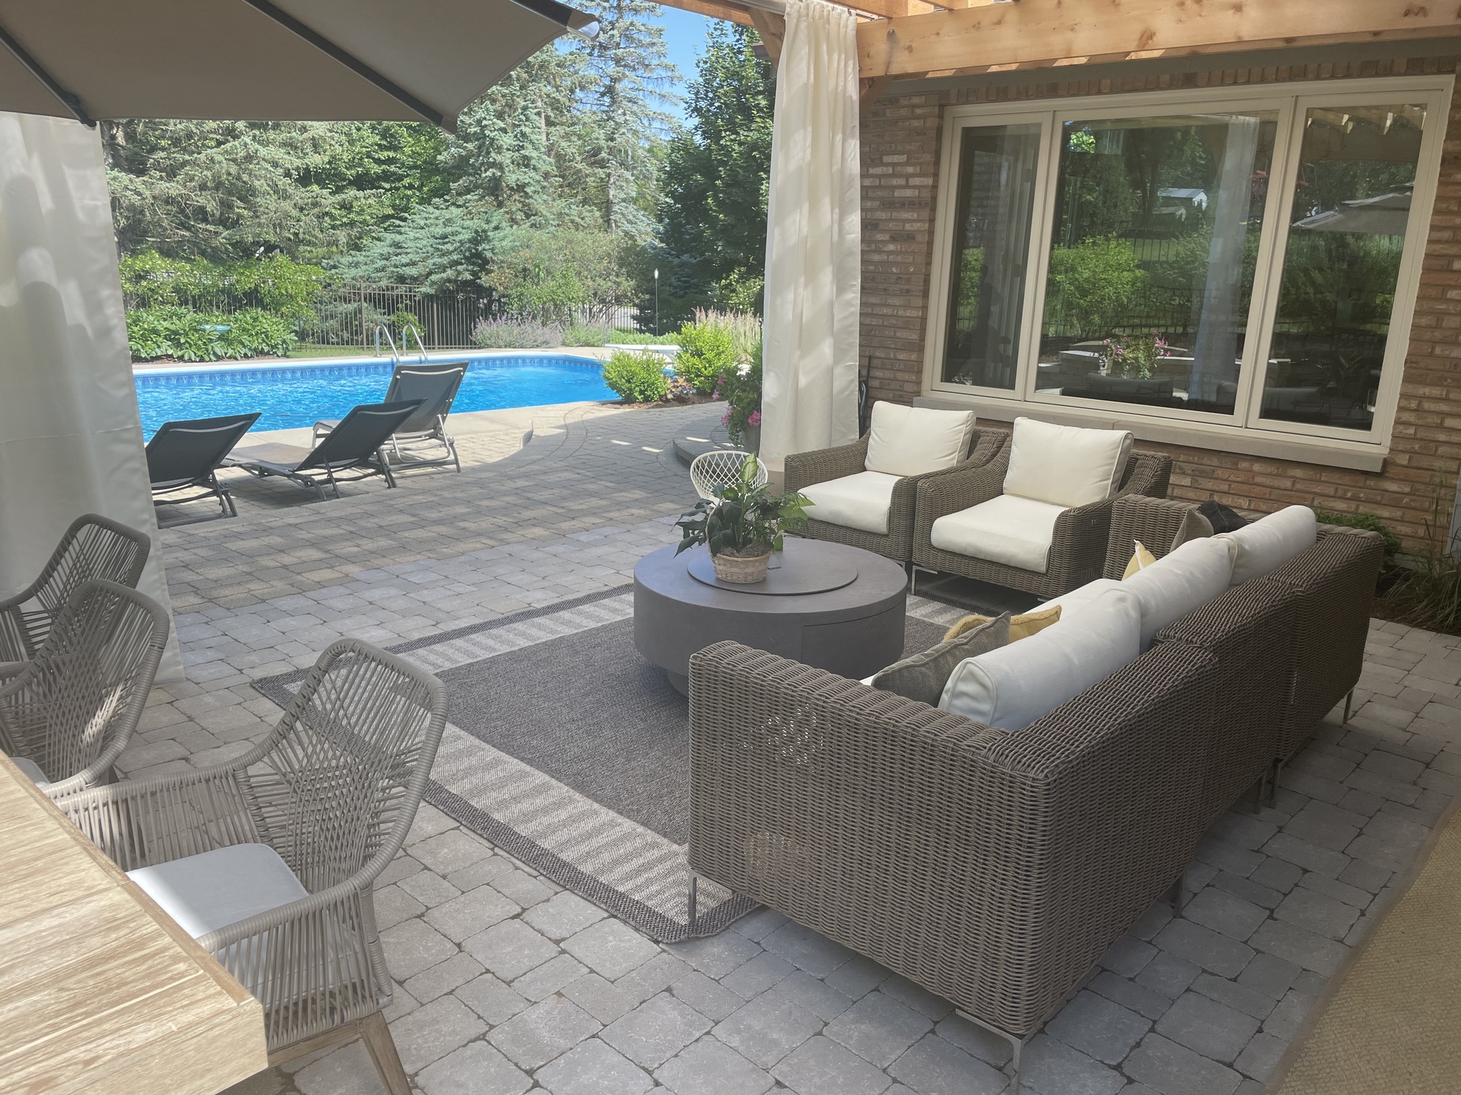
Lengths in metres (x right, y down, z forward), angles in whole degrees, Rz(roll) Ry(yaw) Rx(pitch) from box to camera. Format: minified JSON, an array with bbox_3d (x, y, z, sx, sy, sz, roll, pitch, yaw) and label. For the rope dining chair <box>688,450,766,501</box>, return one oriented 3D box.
[{"bbox_3d":[-0.017,-0.132,5.223,0.390,0.604,0.400,2,15,0],"label":"rope dining chair"}]

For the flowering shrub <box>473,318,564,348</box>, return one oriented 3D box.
[{"bbox_3d":[-3.873,-3.990,20.168,1.660,0.580,0.950,-2,16,-12],"label":"flowering shrub"}]

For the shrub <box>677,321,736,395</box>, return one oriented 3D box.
[{"bbox_3d":[-0.288,-2.229,12.868,0.760,0.880,0.760,2,15,0],"label":"shrub"}]

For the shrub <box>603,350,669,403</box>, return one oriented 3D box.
[{"bbox_3d":[-1.025,-1.857,11.939,0.740,0.600,0.720,2,15,0],"label":"shrub"}]

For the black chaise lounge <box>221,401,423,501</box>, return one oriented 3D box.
[{"bbox_3d":[-2.732,-0.652,7.129,1.710,0.780,0.600,11,18,32],"label":"black chaise lounge"}]

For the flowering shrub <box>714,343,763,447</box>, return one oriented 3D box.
[{"bbox_3d":[0.122,-1.115,8.090,0.520,0.800,0.520,2,15,0],"label":"flowering shrub"}]

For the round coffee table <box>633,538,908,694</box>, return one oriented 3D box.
[{"bbox_3d":[0.140,0.286,4.211,1.038,0.410,1.038,2,15,0],"label":"round coffee table"}]

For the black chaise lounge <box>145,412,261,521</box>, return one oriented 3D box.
[{"bbox_3d":[-3.696,-0.501,6.837,1.870,0.828,0.596,12,18,33],"label":"black chaise lounge"}]

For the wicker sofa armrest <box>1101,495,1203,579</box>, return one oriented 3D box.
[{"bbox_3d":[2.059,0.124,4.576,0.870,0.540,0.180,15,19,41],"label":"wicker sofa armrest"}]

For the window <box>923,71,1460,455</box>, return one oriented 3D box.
[{"bbox_3d":[2.393,-1.652,6.379,2.819,1.842,0.140,15,20,40],"label":"window"}]

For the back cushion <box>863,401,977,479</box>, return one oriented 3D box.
[{"bbox_3d":[1.004,-0.533,5.775,0.585,0.410,0.165,14,4,39],"label":"back cushion"}]

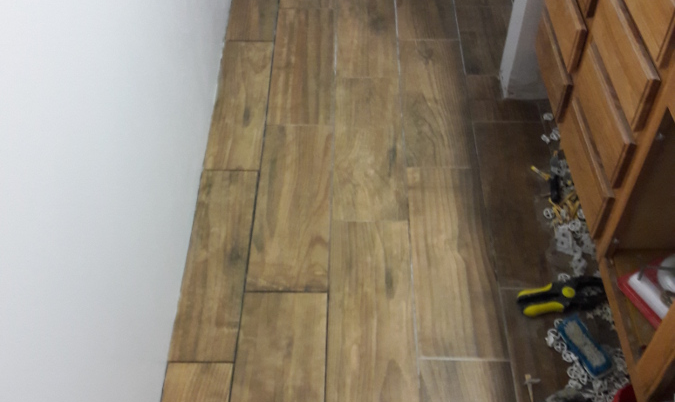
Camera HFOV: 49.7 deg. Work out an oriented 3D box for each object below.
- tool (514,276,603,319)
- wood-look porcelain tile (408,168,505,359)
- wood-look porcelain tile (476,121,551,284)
[{"bbox_3d":[0.554,0.234,1.753,0.227,0.036,0.085,-7,49,-6],"label":"tool"},{"bbox_3d":[0.293,0.135,1.845,0.208,0.010,0.597,1,48,1],"label":"wood-look porcelain tile"},{"bbox_3d":[0.508,-0.007,1.998,0.208,0.010,0.605,1,48,1],"label":"wood-look porcelain tile"}]

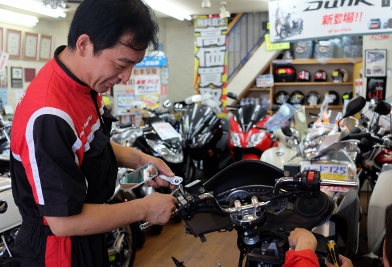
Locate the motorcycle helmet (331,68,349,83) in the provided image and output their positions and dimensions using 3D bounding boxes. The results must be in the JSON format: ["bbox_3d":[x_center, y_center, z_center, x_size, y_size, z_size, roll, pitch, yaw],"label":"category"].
[{"bbox_3d":[2.530,-1.015,8.000,0.290,0.250,0.260,-4,6,-45],"label":"motorcycle helmet"}]

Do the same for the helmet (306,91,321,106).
[{"bbox_3d":[2.086,-0.617,8.079,0.250,0.260,0.300,1,5,14],"label":"helmet"}]

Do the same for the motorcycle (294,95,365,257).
[{"bbox_3d":[1.155,0.362,3.940,0.700,1.160,1.840,1,5,17],"label":"motorcycle"}]

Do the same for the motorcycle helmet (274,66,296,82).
[{"bbox_3d":[1.585,-1.043,8.100,0.390,0.280,0.360,1,5,10],"label":"motorcycle helmet"}]

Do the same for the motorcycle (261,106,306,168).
[{"bbox_3d":[0.900,0.352,4.700,0.660,1.080,1.700,1,5,13],"label":"motorcycle"}]

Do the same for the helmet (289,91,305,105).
[{"bbox_3d":[1.816,-0.629,8.145,0.250,0.260,0.300,1,5,14],"label":"helmet"}]

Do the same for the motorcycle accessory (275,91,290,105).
[{"bbox_3d":[1.560,-0.632,8.206,0.250,0.260,0.300,1,5,14],"label":"motorcycle accessory"}]

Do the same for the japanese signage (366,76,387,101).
[{"bbox_3d":[3.109,-0.767,7.850,0.340,0.430,0.020,1,5,10],"label":"japanese signage"}]

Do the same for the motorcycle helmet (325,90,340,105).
[{"bbox_3d":[2.400,-0.617,8.001,0.250,0.260,0.300,3,6,28],"label":"motorcycle helmet"}]

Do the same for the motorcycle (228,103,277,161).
[{"bbox_3d":[0.900,0.198,6.200,0.730,1.160,2.030,2,6,20],"label":"motorcycle"}]

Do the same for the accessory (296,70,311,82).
[{"bbox_3d":[1.932,-1.021,8.116,0.235,0.215,0.275,2,6,25],"label":"accessory"}]

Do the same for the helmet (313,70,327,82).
[{"bbox_3d":[2.209,-1.013,8.049,0.235,0.215,0.275,2,6,25],"label":"helmet"}]

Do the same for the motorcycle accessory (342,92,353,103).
[{"bbox_3d":[2.691,-0.611,8.000,0.240,0.250,0.280,3,5,32],"label":"motorcycle accessory"}]

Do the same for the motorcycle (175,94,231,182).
[{"bbox_3d":[0.200,0.267,5.150,0.740,1.170,2.050,1,5,17],"label":"motorcycle"}]

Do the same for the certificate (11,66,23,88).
[{"bbox_3d":[-2.908,-0.906,7.400,0.030,0.350,0.280,2,5,20],"label":"certificate"}]

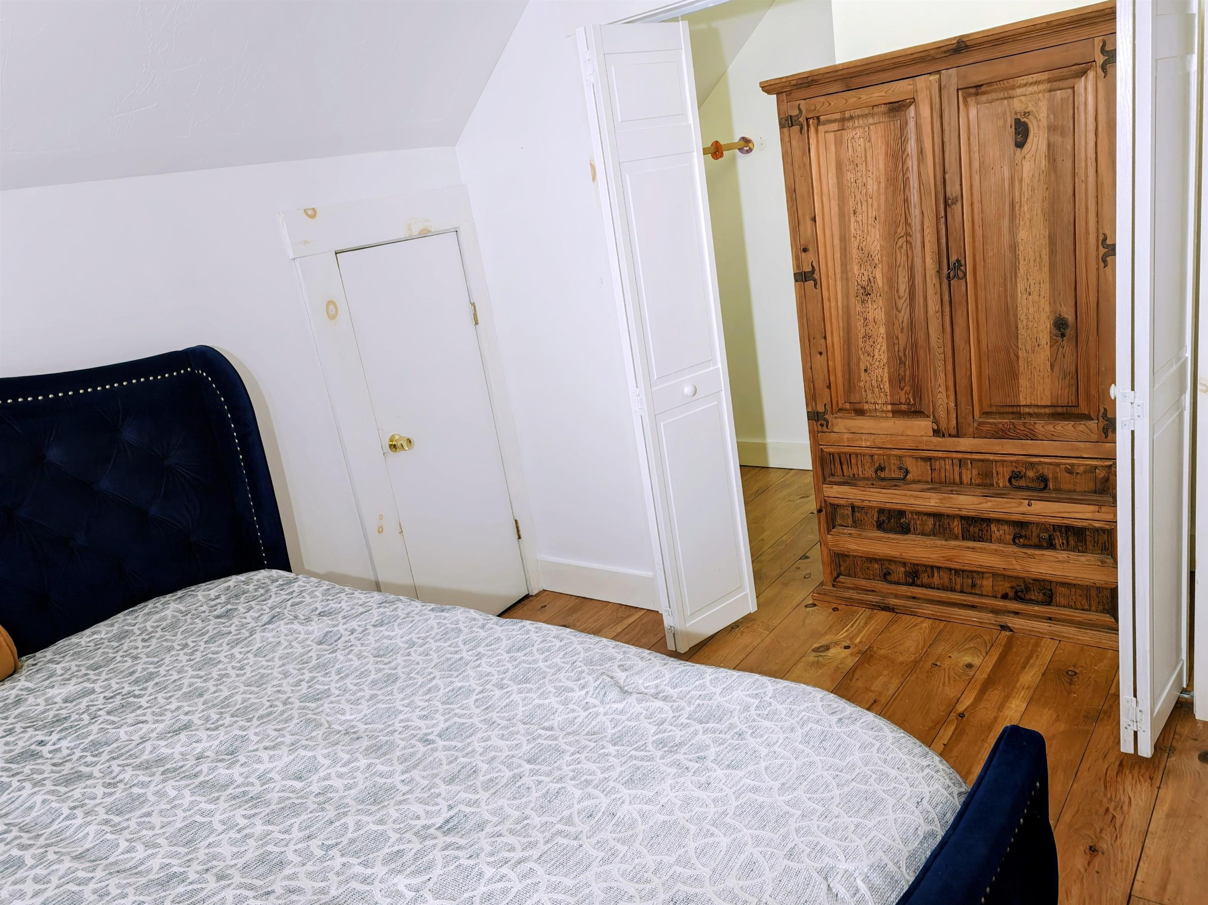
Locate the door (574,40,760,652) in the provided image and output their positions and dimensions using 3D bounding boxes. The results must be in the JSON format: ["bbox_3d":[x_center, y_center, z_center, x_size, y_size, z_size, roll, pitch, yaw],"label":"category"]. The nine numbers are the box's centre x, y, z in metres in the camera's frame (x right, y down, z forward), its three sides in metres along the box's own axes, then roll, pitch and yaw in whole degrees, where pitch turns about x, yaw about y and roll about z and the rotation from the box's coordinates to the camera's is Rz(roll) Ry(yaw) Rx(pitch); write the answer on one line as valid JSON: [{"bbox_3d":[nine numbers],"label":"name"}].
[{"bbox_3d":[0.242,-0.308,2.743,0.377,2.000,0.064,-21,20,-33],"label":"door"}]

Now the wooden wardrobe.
[{"bbox_3d":[1.219,-0.361,2.758,1.055,1.800,0.570,3,21,36],"label":"wooden wardrobe"}]

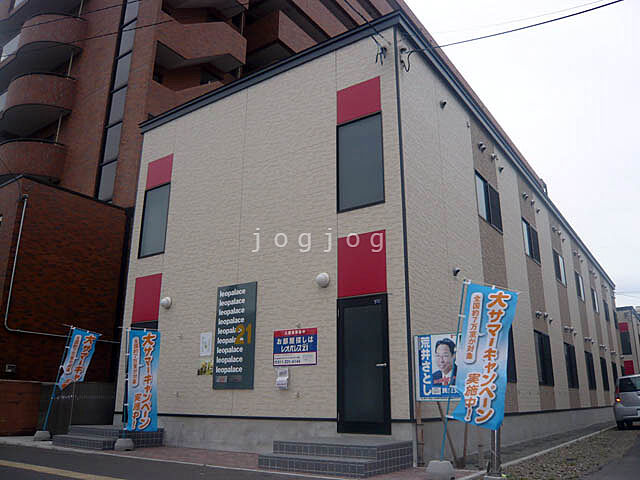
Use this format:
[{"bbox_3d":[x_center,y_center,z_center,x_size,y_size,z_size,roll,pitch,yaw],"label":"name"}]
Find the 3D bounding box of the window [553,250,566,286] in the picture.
[{"bbox_3d":[8.112,0.971,17.519,0.090,1.048,1.613,-11,-20,34],"label":"window"}]

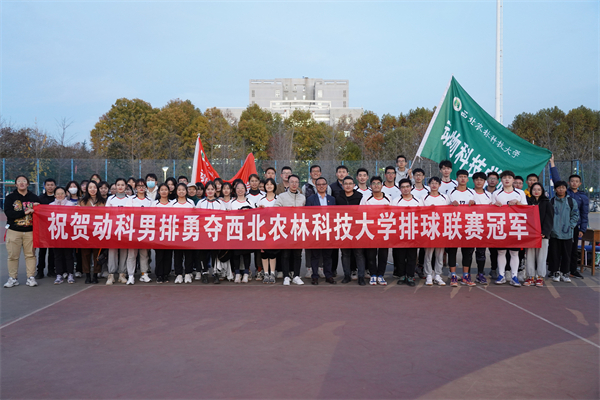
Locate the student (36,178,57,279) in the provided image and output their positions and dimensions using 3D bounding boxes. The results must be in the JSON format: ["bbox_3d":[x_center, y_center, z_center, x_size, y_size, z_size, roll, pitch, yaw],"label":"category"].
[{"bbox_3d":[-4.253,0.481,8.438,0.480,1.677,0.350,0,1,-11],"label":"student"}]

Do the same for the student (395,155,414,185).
[{"bbox_3d":[1.904,0.042,9.200,0.500,1.740,0.360,0,0,3],"label":"student"}]

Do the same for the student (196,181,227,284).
[{"bbox_3d":[-1.425,0.512,8.009,0.470,1.624,0.380,0,1,-7],"label":"student"}]

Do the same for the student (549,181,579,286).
[{"bbox_3d":[4.465,0.524,8.421,0.500,1.682,0.360,0,1,7],"label":"student"}]

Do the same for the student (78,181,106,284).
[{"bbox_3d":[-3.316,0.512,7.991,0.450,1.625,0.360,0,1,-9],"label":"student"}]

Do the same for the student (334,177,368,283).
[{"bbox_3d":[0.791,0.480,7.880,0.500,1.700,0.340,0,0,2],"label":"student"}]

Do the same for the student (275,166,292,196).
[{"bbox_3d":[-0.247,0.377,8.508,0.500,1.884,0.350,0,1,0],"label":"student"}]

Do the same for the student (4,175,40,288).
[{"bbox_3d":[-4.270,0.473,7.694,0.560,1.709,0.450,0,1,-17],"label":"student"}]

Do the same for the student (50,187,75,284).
[{"bbox_3d":[-3.800,0.563,8.000,0.450,1.532,0.320,0,0,-10],"label":"student"}]

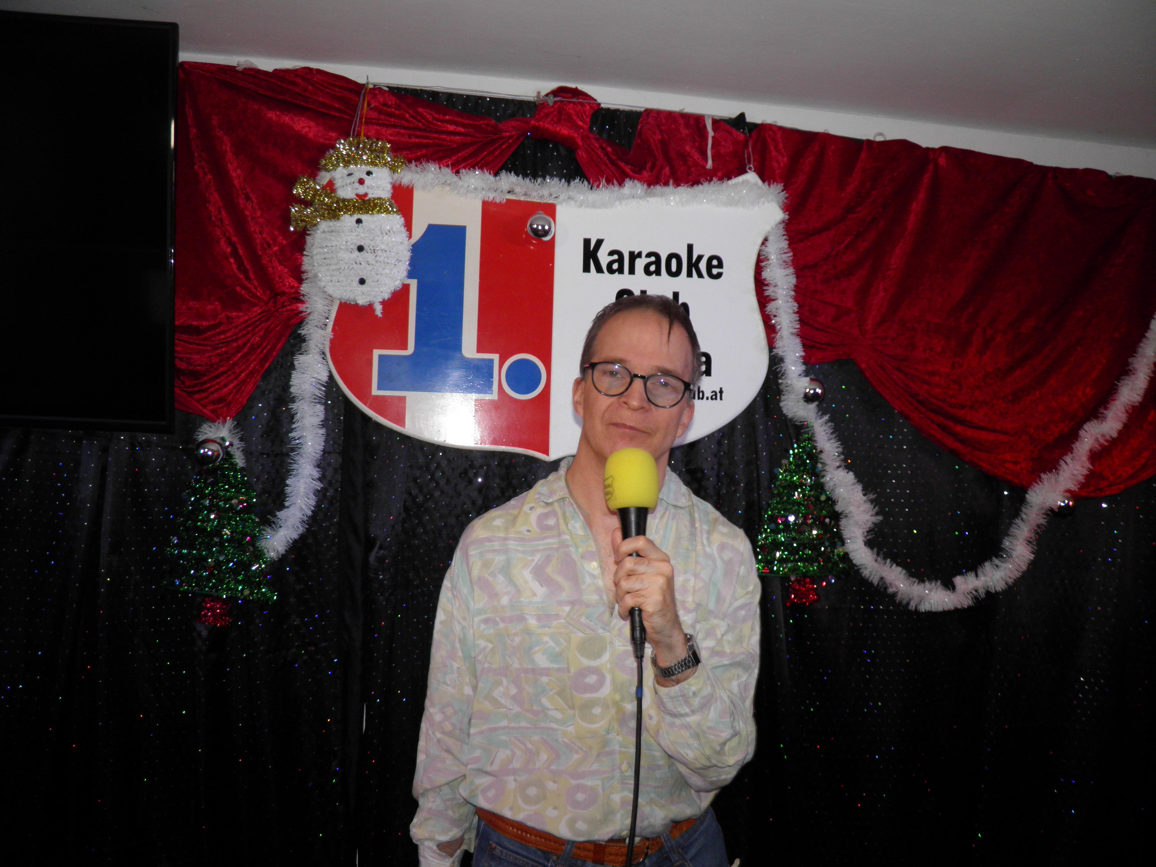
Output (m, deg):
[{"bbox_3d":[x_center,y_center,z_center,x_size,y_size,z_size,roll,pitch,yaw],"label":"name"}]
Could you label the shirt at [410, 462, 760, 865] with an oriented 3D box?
[{"bbox_3d":[0.005,0.330,1.360,0.500,0.600,0.320,2,-3,-13],"label":"shirt"}]

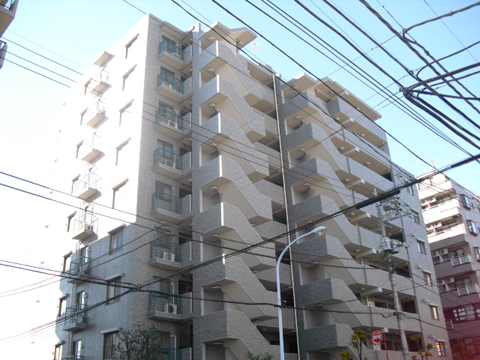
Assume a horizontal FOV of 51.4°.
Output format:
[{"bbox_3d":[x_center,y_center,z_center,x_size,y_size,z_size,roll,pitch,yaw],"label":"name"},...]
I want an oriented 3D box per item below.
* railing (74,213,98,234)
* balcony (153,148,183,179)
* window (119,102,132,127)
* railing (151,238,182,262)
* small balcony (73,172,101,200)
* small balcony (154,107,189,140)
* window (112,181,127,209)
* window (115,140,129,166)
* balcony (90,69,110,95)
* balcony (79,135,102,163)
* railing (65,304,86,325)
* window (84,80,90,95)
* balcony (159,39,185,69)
[{"bbox_3d":[-9.927,2.819,31.765,0.550,1.069,1.547,21,-34,-40],"label":"railing"},{"bbox_3d":[-4.332,-0.950,30.505,1.701,1.341,0.523,21,-35,-40],"label":"balcony"},{"bbox_3d":[-7.531,-4.287,32.959,0.183,1.262,1.628,21,-35,-38],"label":"window"},{"bbox_3d":[-4.154,4.079,28.174,1.702,1.103,0.530,21,-34,-40],"label":"railing"},{"bbox_3d":[-10.196,0.387,33.519,0.621,1.302,1.694,21,-35,-38],"label":"small balcony"},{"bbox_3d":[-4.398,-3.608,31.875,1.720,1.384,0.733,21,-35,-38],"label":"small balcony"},{"bbox_3d":[-7.176,0.878,30.036,0.120,1.230,1.390,21,-35,-40],"label":"window"},{"bbox_3d":[-7.363,-1.658,31.284,0.180,1.300,1.480,21,-34,-40],"label":"window"},{"bbox_3d":[-10.561,-7.338,37.503,0.621,1.302,1.694,21,-35,-38],"label":"balcony"},{"bbox_3d":[-10.121,-2.194,34.206,0.600,1.311,1.547,21,-34,-40],"label":"balcony"},{"bbox_3d":[-9.711,7.947,29.287,0.550,1.069,1.547,21,-34,-40],"label":"railing"},{"bbox_3d":[-11.770,-7.335,38.760,0.120,1.087,0.881,21,-35,-40],"label":"window"},{"bbox_3d":[-4.672,-8.666,34.243,1.701,1.341,0.523,21,-35,-40],"label":"balcony"}]

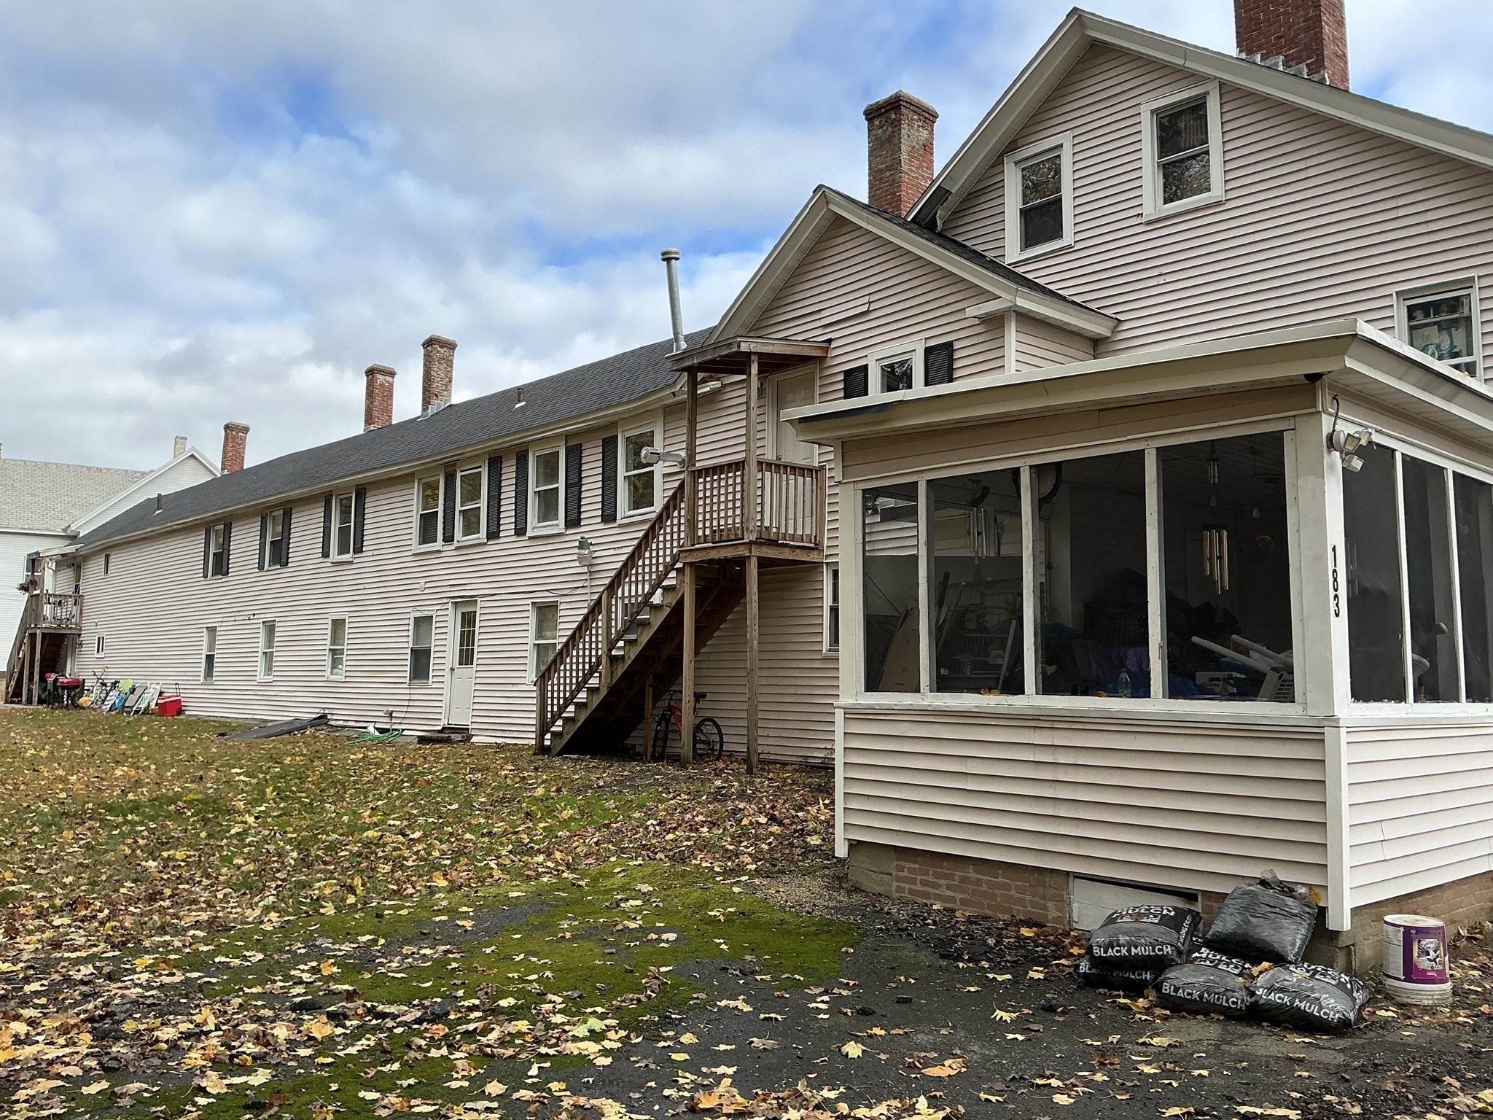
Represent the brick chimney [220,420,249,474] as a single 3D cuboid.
[{"bbox_3d":[-16.276,-3.560,38.347,0.671,1.622,0.651,6,-8,-43],"label":"brick chimney"}]

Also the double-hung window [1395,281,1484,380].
[{"bbox_3d":[6.705,-1.955,11.682,0.120,1.494,0.727,6,-8,-43],"label":"double-hung window"}]

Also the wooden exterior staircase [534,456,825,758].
[{"bbox_3d":[-0.938,0.755,15.063,1.160,3.490,4.220,6,-8,-43],"label":"wooden exterior staircase"}]

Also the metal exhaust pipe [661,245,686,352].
[{"bbox_3d":[-1.213,-4.406,20.553,0.335,1.813,0.335,-5,-6,-1],"label":"metal exhaust pipe"}]

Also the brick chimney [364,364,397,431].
[{"bbox_3d":[-8.938,-3.858,29.494,0.600,1.670,0.440,6,-8,-43],"label":"brick chimney"}]

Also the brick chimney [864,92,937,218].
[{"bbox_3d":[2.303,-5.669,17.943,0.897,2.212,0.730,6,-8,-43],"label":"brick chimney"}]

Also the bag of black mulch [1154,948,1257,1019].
[{"bbox_3d":[2.259,1.990,5.758,0.450,0.170,0.660,-3,-7,34],"label":"bag of black mulch"}]

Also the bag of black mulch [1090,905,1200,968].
[{"bbox_3d":[1.998,1.841,5.994,0.450,0.180,0.640,-2,-7,27],"label":"bag of black mulch"}]

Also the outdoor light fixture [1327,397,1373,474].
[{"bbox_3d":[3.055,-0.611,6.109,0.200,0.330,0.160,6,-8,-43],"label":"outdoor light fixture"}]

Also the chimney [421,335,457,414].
[{"bbox_3d":[-6.784,-3.975,26.517,0.600,1.750,0.440,6,-8,-43],"label":"chimney"}]

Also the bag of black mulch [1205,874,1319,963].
[{"bbox_3d":[2.526,1.759,5.880,0.430,0.180,0.480,-6,23,46],"label":"bag of black mulch"}]

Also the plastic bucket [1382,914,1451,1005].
[{"bbox_3d":[3.239,1.926,5.830,0.290,0.360,0.290,0,-6,1],"label":"plastic bucket"}]

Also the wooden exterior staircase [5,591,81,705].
[{"bbox_3d":[-21.434,2.748,36.831,1.120,3.240,3.350,6,-8,-43],"label":"wooden exterior staircase"}]

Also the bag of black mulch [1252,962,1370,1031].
[{"bbox_3d":[2.601,1.954,5.461,0.540,0.160,0.430,6,-8,-40],"label":"bag of black mulch"}]

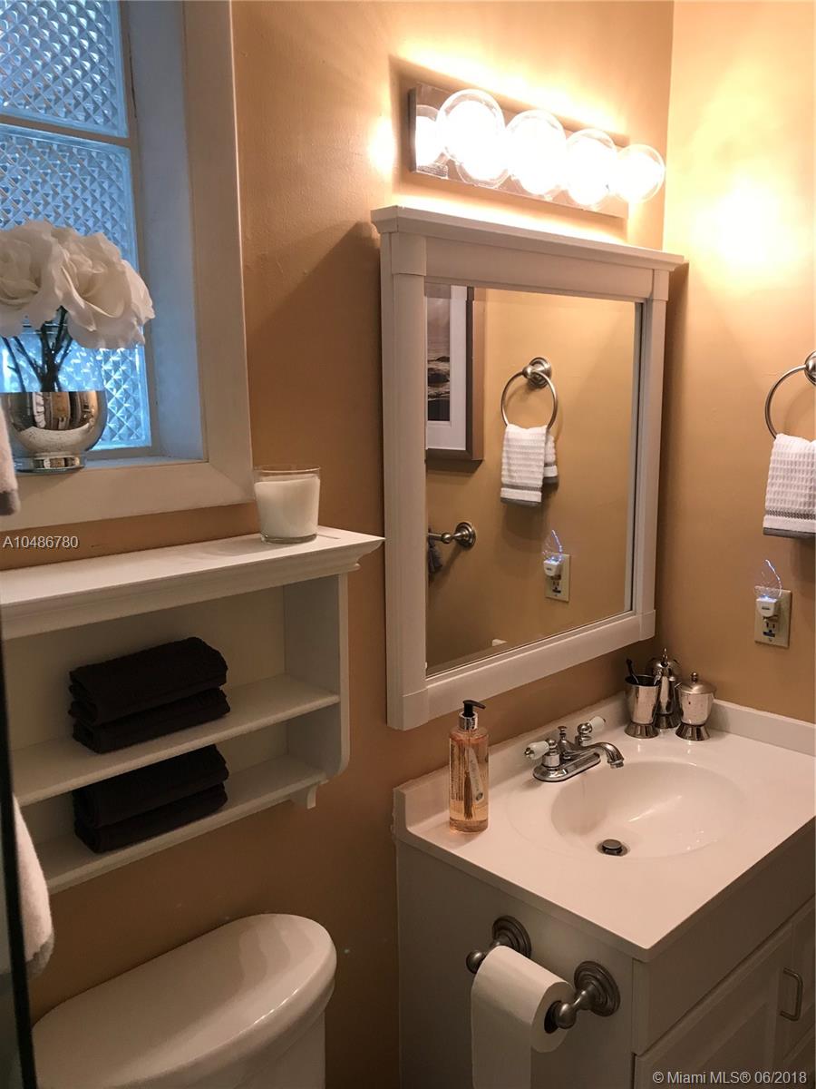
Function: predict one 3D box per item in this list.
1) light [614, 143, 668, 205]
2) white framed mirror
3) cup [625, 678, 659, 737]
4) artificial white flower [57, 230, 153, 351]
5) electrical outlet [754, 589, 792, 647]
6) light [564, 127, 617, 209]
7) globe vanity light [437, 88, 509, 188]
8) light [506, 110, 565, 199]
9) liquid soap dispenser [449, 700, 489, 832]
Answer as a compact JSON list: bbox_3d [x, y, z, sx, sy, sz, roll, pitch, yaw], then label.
[{"bbox_3d":[0.432,-0.691,1.643,0.101,0.101,0.106,-1,10,0],"label":"light"},{"bbox_3d":[0.260,-0.146,1.625,0.800,0.804,0.057,-10,14,-43],"label":"white framed mirror"},{"bbox_3d":[0.501,0.347,1.877,0.075,0.114,0.075,-1,10,0],"label":"cup"},{"bbox_3d":[-0.358,-0.302,1.040,0.117,0.136,0.112,-3,10,-12],"label":"artificial white flower"},{"bbox_3d":[0.739,0.148,1.784,0.010,0.115,0.071,-10,14,-43],"label":"electrical outlet"},{"bbox_3d":[0.319,-0.674,1.537,0.101,0.101,0.106,-10,14,-43],"label":"light"},{"bbox_3d":[0.095,-0.633,1.327,0.101,0.101,0.106,-1,10,0],"label":"globe vanity light"},{"bbox_3d":[0.210,-0.655,1.435,0.101,0.101,0.106,-1,10,0],"label":"light"},{"bbox_3d":[0.102,0.369,1.484,0.068,0.217,0.067,-1,10,0],"label":"liquid soap dispenser"}]

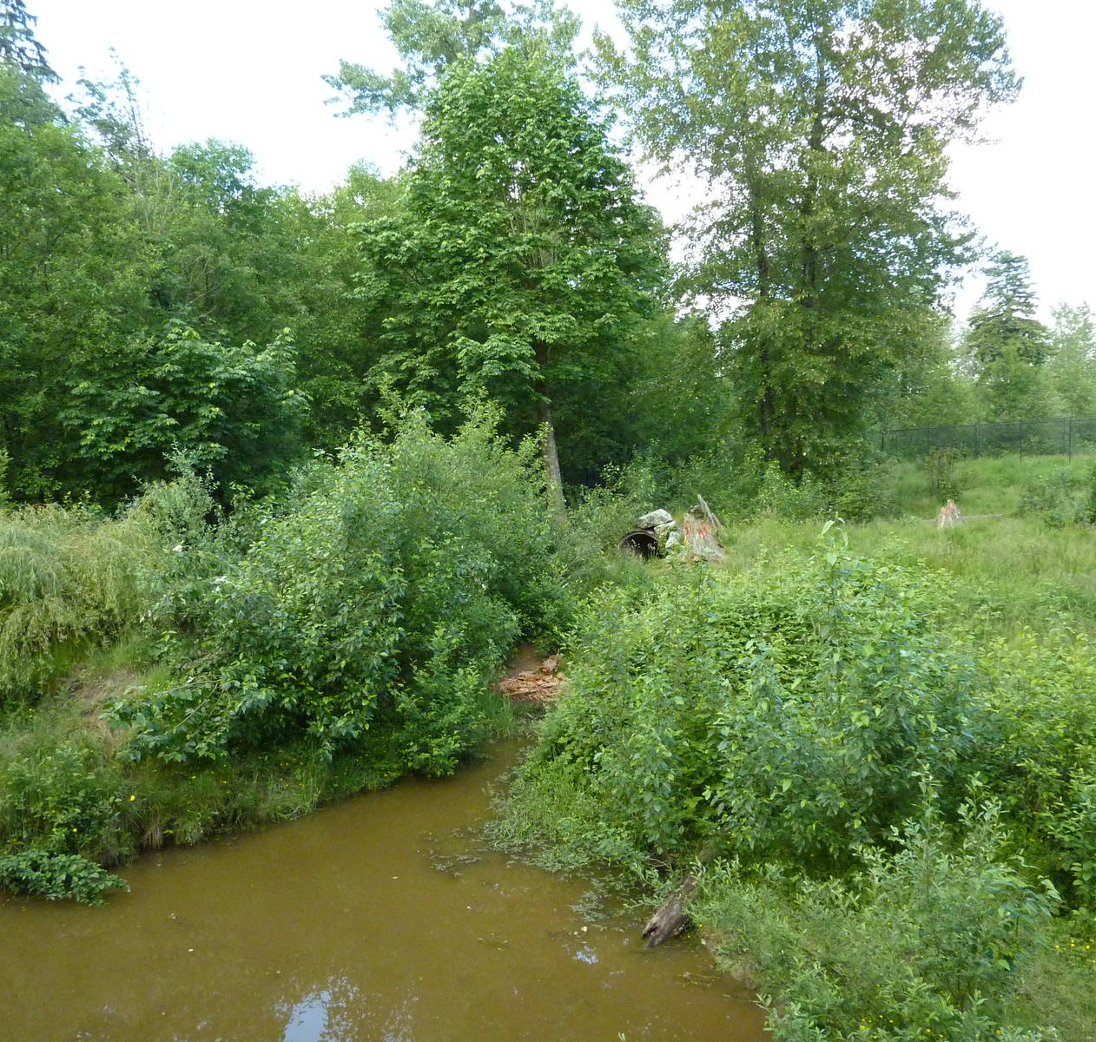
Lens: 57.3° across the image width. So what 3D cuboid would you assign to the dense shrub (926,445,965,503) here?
[{"bbox_3d":[16.639,-1.927,41.968,1.590,2.450,1.510,0,4,0],"label":"dense shrub"}]

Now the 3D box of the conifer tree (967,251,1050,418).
[{"bbox_3d":[36.387,-13.707,79.237,6.650,15.110,6.320,0,4,0],"label":"conifer tree"}]

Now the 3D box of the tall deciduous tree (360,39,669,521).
[{"bbox_3d":[-0.924,-6.290,27.127,7.910,12.820,7.520,0,4,0],"label":"tall deciduous tree"}]

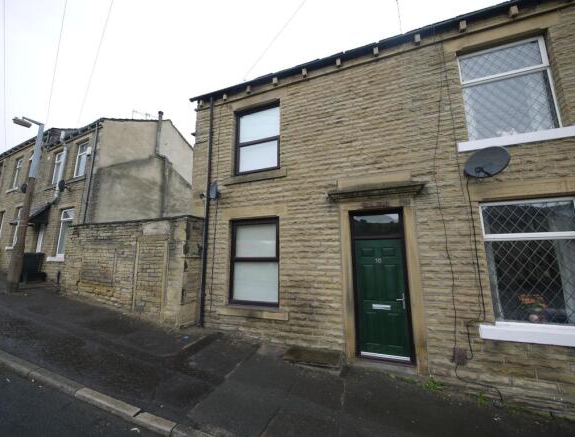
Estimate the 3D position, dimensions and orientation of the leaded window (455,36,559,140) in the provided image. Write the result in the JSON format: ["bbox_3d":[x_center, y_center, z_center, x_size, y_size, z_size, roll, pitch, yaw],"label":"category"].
[{"bbox_3d":[3.591,-2.114,3.914,1.160,1.615,0.080,-4,-9,20],"label":"leaded window"}]

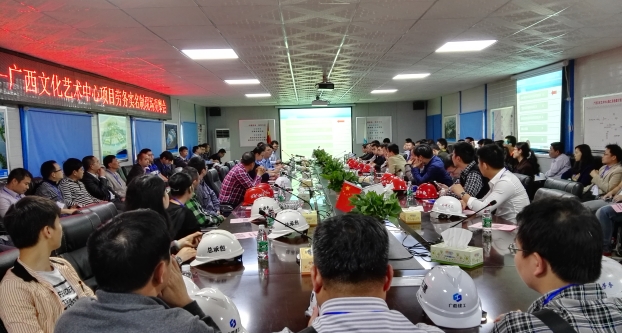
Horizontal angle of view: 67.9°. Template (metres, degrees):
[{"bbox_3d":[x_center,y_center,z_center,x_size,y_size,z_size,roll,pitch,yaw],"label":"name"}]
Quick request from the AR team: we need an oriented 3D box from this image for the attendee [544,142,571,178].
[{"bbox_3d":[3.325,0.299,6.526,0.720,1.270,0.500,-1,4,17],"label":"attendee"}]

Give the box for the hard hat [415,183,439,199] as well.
[{"bbox_3d":[1.250,0.251,4.967,0.220,0.156,0.280,-4,4,-31],"label":"hard hat"}]

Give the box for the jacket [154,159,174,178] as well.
[{"bbox_3d":[-2.879,0.156,9.089,0.420,0.640,0.500,0,4,24],"label":"jacket"}]

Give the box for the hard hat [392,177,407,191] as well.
[{"bbox_3d":[1.032,0.188,5.407,0.280,0.150,0.220,1,5,39],"label":"hard hat"}]

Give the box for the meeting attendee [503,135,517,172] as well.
[{"bbox_3d":[3.354,0.161,8.071,0.700,1.340,0.500,-1,4,15],"label":"meeting attendee"}]

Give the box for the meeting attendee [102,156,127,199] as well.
[{"bbox_3d":[-2.770,0.446,6.972,0.800,1.240,0.500,-2,4,-5],"label":"meeting attendee"}]

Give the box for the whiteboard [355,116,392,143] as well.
[{"bbox_3d":[2.113,-1.198,15.406,1.200,0.900,0.030,-2,4,-1],"label":"whiteboard"}]

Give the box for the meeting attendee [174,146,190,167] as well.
[{"bbox_3d":[-2.659,0.240,10.205,0.700,1.320,0.500,-1,4,8],"label":"meeting attendee"}]

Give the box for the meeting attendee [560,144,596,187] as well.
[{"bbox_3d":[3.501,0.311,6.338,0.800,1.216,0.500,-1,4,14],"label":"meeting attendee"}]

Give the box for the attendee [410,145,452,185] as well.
[{"bbox_3d":[1.417,0.368,5.918,0.800,1.285,0.520,-1,4,11],"label":"attendee"}]

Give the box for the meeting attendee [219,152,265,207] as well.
[{"bbox_3d":[-0.973,0.446,6.582,0.750,1.270,0.520,-3,4,-20],"label":"meeting attendee"}]

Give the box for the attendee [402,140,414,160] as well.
[{"bbox_3d":[2.266,-0.011,11.252,0.750,1.200,0.520,-3,4,-16],"label":"attendee"}]

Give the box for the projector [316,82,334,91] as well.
[{"bbox_3d":[0.271,-1.444,8.327,0.300,0.120,0.360,-2,4,-1],"label":"projector"}]

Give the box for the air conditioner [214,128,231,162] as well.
[{"bbox_3d":[-2.869,-0.306,15.077,0.500,1.780,0.360,-2,4,-3],"label":"air conditioner"}]

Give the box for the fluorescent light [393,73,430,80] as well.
[{"bbox_3d":[1.923,-1.723,8.803,0.600,0.050,0.600,-2,4,-1],"label":"fluorescent light"}]

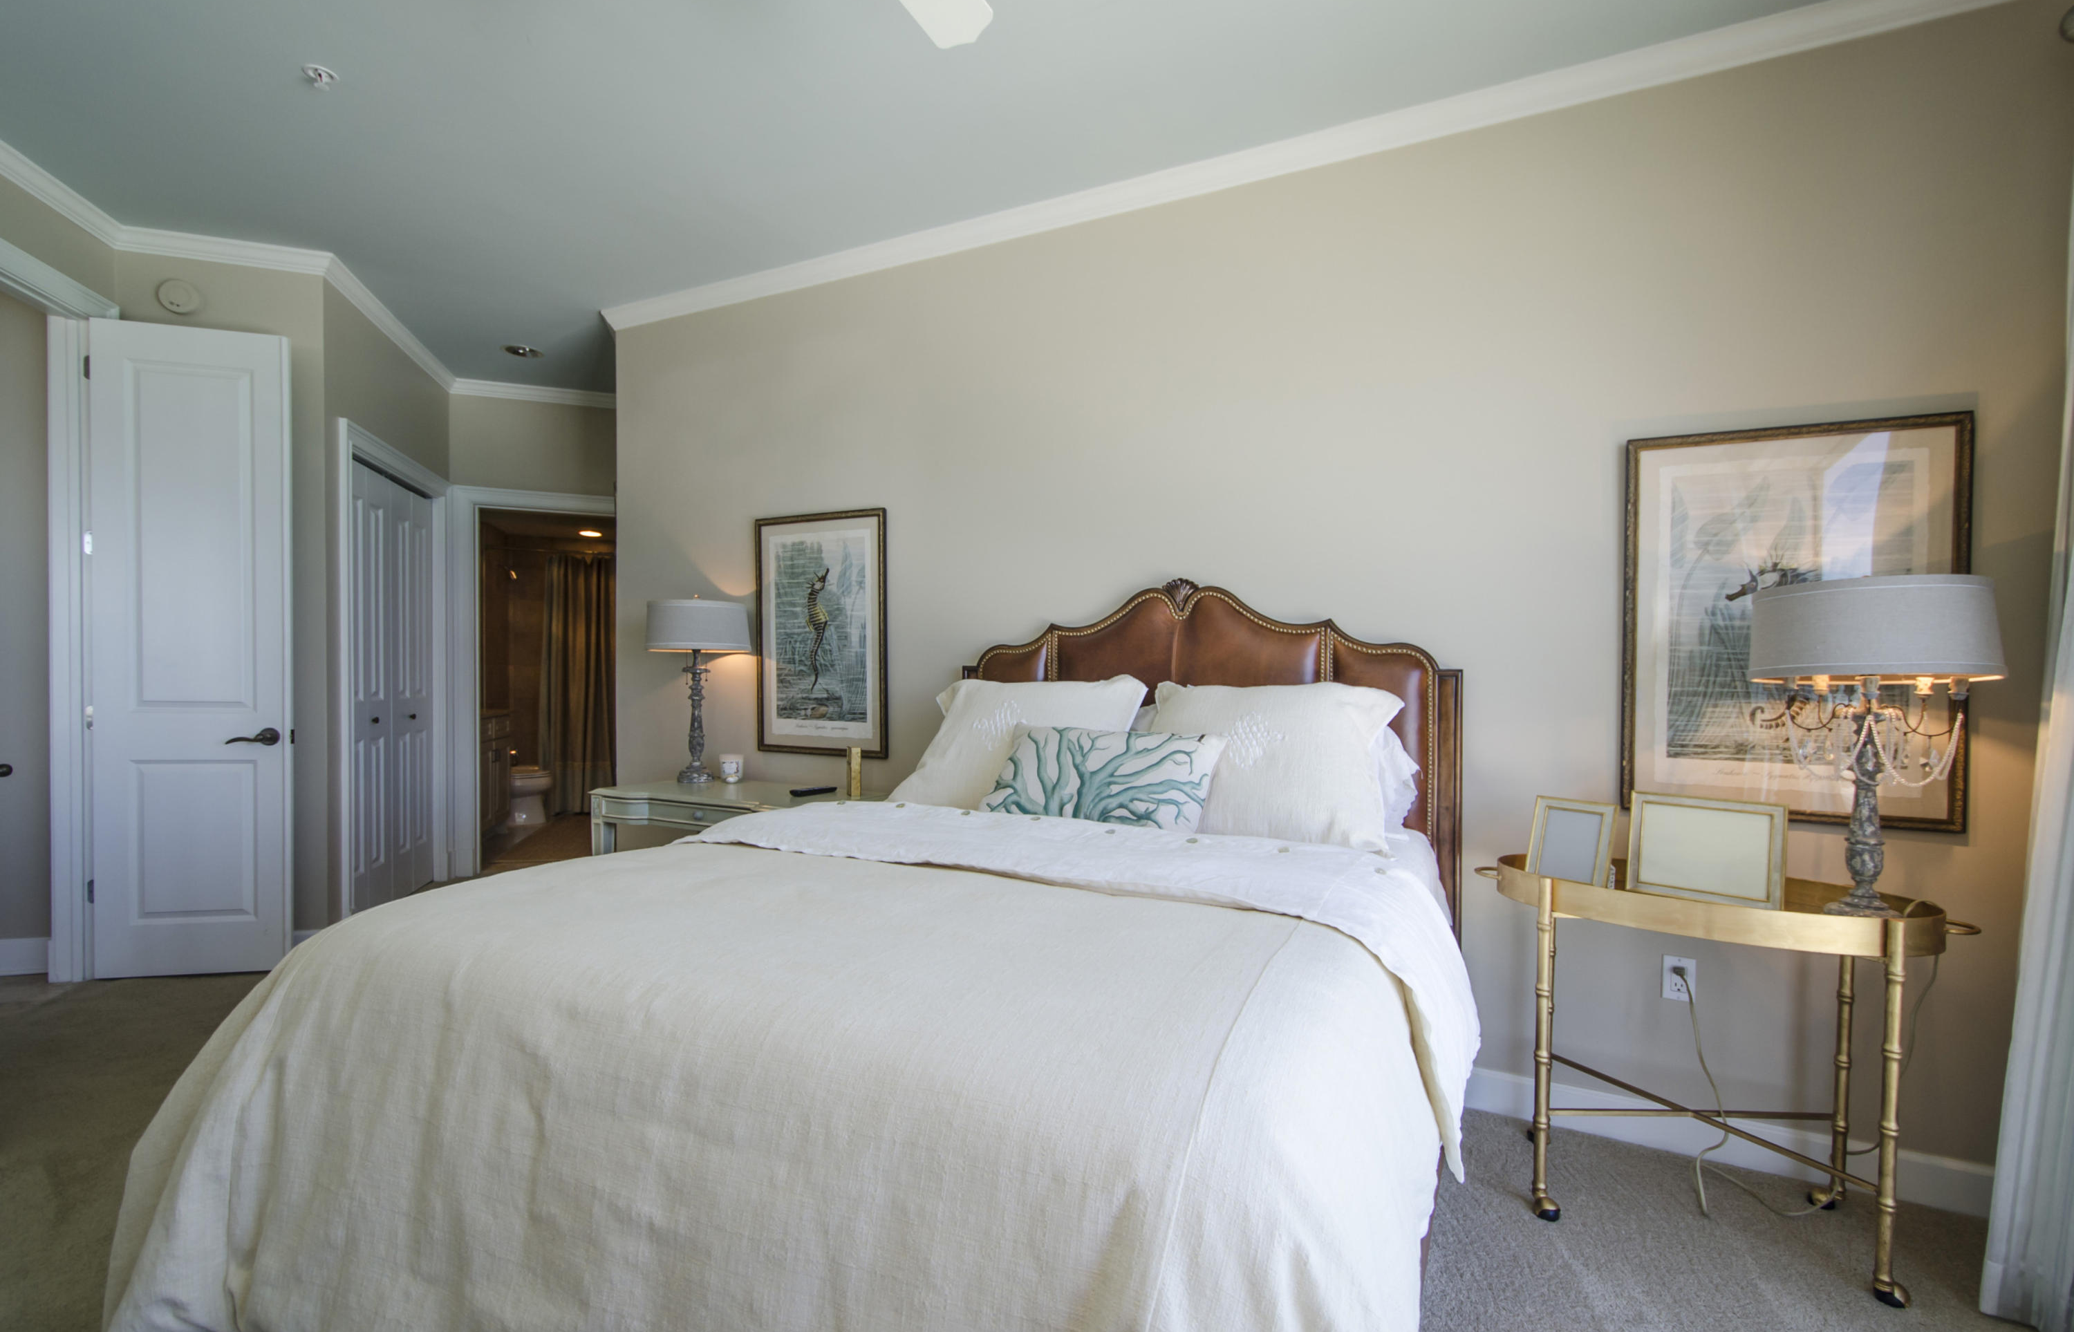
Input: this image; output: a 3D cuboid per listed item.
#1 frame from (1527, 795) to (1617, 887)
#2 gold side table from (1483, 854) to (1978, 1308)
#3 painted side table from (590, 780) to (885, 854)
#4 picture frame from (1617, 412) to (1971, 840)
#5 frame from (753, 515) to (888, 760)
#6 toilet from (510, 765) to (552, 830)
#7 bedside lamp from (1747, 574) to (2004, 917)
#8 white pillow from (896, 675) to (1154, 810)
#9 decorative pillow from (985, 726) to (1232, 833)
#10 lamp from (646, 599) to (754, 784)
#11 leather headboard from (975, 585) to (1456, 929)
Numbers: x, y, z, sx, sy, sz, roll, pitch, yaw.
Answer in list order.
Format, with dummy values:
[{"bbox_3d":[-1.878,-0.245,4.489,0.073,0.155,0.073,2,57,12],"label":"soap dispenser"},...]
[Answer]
[{"bbox_3d":[1.250,0.428,2.016,0.035,0.220,0.165,23,-13,-35],"label":"frame"},{"bbox_3d":[1.471,0.861,1.926,0.880,0.755,0.450,1,1,26],"label":"gold side table"},{"bbox_3d":[-1.082,0.843,3.239,1.080,0.720,0.490,1,1,26],"label":"painted side table"},{"bbox_3d":[1.795,-0.102,2.068,0.645,0.940,0.030,1,1,26],"label":"picture frame"},{"bbox_3d":[-0.854,-0.122,3.384,0.648,0.940,0.030,1,1,26],"label":"frame"},{"bbox_3d":[-3.898,0.773,6.268,0.700,0.740,0.380,0,1,-19],"label":"toilet"},{"bbox_3d":[1.754,0.179,1.822,0.390,0.710,0.390,1,1,26],"label":"bedside lamp"},{"bbox_3d":[-0.053,0.247,2.553,0.710,0.500,0.180,1,-41,26],"label":"white pillow"},{"bbox_3d":[0.158,0.297,2.259,0.610,0.330,0.140,1,-41,26],"label":"decorative pillow"},{"bbox_3d":[-1.325,0.103,3.406,0.390,0.745,0.390,1,1,26],"label":"lamp"},{"bbox_3d":[0.453,0.478,2.690,1.560,1.480,0.090,1,1,26],"label":"leather headboard"}]

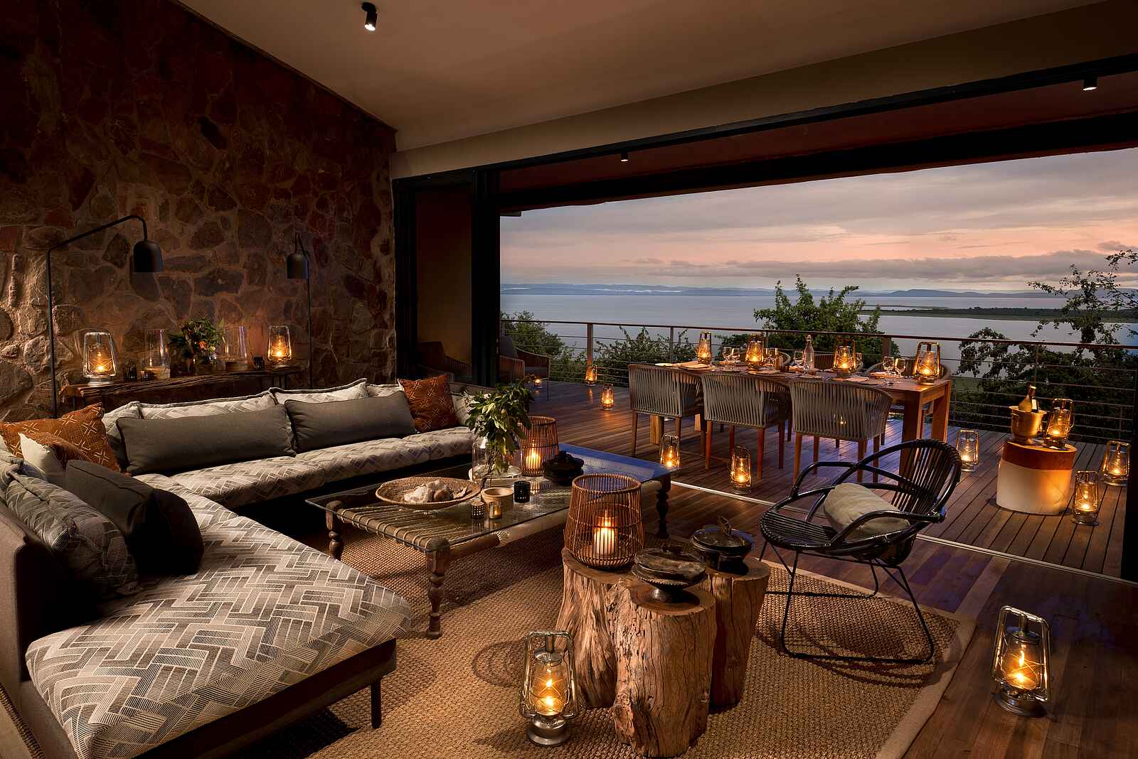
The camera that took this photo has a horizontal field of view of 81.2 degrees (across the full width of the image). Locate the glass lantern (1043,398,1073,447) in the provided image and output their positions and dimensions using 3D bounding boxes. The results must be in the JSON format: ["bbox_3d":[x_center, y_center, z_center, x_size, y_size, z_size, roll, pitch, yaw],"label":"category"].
[{"bbox_3d":[3.443,0.301,4.665,0.178,0.335,0.147,0,7,0],"label":"glass lantern"}]

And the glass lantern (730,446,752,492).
[{"bbox_3d":[1.284,0.667,4.961,0.168,0.335,0.140,3,7,15],"label":"glass lantern"}]

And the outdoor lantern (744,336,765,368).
[{"bbox_3d":[1.780,-0.262,6.364,0.180,0.310,0.160,2,8,16],"label":"outdoor lantern"}]

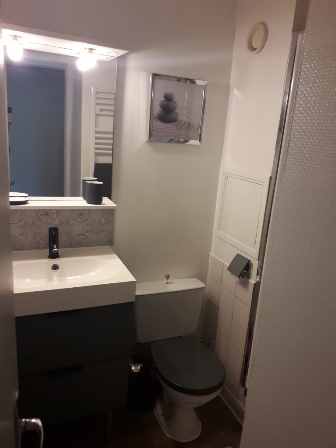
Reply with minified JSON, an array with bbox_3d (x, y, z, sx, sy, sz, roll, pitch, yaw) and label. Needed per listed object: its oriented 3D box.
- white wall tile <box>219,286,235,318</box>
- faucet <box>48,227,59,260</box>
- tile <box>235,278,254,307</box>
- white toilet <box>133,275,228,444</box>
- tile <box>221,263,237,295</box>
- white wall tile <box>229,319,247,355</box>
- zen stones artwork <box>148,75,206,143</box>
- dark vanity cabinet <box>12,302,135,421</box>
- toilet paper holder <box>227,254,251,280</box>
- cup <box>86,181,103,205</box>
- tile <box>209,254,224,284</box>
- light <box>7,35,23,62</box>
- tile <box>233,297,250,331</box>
[{"bbox_3d":[0.364,0.479,2.139,0.010,0.150,0.150,-2,15,-24],"label":"white wall tile"},{"bbox_3d":[-0.551,0.102,1.706,0.050,0.157,0.130,-2,15,-24],"label":"faucet"},{"bbox_3d":[0.441,0.377,1.990,0.012,0.151,0.152,-2,16,-24],"label":"tile"},{"bbox_3d":[0.072,0.781,2.018,0.440,0.724,0.630,-2,16,-24],"label":"white toilet"},{"bbox_3d":[0.380,0.337,2.128,0.012,0.151,0.154,-2,16,-24],"label":"tile"},{"bbox_3d":[0.413,0.665,2.042,0.010,0.150,0.150,-2,15,-24],"label":"white wall tile"},{"bbox_3d":[0.052,-0.623,1.931,0.340,0.348,0.025,-2,15,-24],"label":"zen stones artwork"},{"bbox_3d":[-0.546,0.576,1.738,0.600,0.575,0.470,-2,15,-24],"label":"dark vanity cabinet"},{"bbox_3d":[0.393,0.243,1.952,0.074,0.115,0.130,-2,15,-24],"label":"toilet paper holder"},{"bbox_3d":[-0.377,-0.158,1.792,0.083,0.107,0.083,-2,15,-24],"label":"cup"},{"bbox_3d":[0.318,0.297,2.267,0.012,0.151,0.154,-2,16,-24],"label":"tile"},{"bbox_3d":[-0.656,-0.759,1.513,0.062,0.094,0.062,-2,16,-24],"label":"light"},{"bbox_3d":[0.429,0.523,2.028,0.012,0.151,0.152,-2,16,-24],"label":"tile"}]

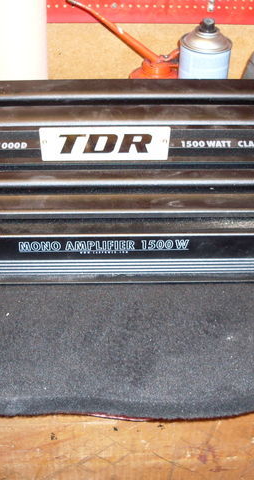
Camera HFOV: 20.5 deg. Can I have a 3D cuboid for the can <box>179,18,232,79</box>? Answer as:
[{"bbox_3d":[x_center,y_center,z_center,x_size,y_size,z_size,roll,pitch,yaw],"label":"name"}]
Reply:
[{"bbox_3d":[0.099,-0.199,0.920,0.066,0.188,0.066,6,38,5],"label":"can"}]

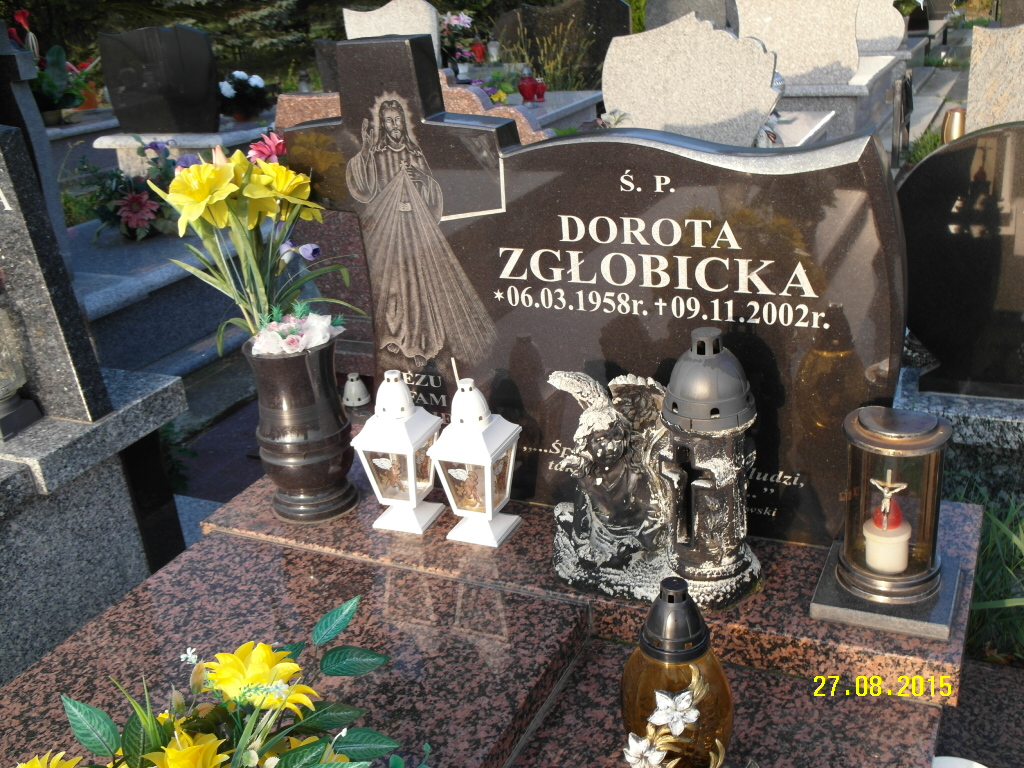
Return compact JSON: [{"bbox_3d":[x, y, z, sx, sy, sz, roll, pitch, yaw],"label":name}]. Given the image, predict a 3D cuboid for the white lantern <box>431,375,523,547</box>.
[{"bbox_3d":[-0.046,0.098,1.440,0.097,0.220,0.097,6,24,26],"label":"white lantern"}]

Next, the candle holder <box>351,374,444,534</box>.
[{"bbox_3d":[-0.155,0.087,1.489,0.097,0.222,0.097,7,24,28],"label":"candle holder"}]

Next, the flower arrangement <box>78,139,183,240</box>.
[{"bbox_3d":[-1.230,-0.633,3.450,0.320,0.290,0.280,6,24,25],"label":"flower arrangement"}]

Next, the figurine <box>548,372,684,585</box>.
[{"bbox_3d":[0.124,0.118,1.315,0.169,0.248,0.133,2,22,18],"label":"figurine"}]

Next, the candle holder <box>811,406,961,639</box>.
[{"bbox_3d":[0.433,0.148,1.214,0.148,0.218,0.148,6,24,25],"label":"candle holder"}]

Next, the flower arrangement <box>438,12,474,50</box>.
[{"bbox_3d":[-0.386,-2.457,7.400,0.250,0.270,0.230,6,24,25],"label":"flower arrangement"}]

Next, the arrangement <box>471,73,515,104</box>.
[{"bbox_3d":[-0.112,-1.681,6.100,0.250,0.190,0.220,6,24,25],"label":"arrangement"}]

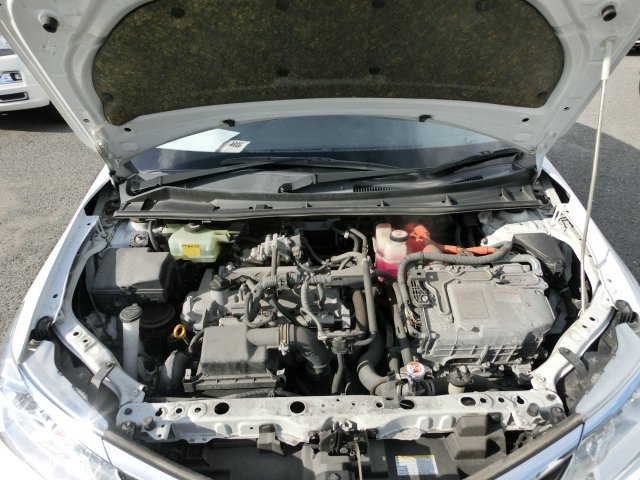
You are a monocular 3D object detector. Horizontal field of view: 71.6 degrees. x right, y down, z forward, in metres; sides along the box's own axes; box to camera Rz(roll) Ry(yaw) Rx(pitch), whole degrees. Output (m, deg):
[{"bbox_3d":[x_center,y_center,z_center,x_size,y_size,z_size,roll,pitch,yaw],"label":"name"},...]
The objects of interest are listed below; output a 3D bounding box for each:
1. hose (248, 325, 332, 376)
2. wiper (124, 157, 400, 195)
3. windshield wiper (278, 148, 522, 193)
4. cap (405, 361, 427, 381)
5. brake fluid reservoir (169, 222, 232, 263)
[{"bbox_3d":[-0.069,0.259,1.040,0.195,0.110,0.090,-1,34,0],"label":"hose"},{"bbox_3d":[-0.170,-0.232,1.437,0.863,0.050,0.126,-5,47,-4],"label":"wiper"},{"bbox_3d":[0.273,-0.229,1.454,0.831,0.045,0.077,-9,48,-8],"label":"windshield wiper"},{"bbox_3d":[0.198,0.272,0.920,0.047,0.027,0.047,-1,34,0],"label":"cap"},{"bbox_3d":[-0.353,0.007,1.310,0.178,0.095,0.090,-1,34,0],"label":"brake fluid reservoir"}]

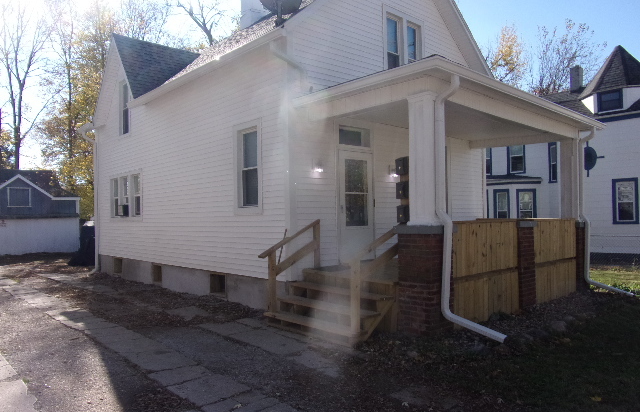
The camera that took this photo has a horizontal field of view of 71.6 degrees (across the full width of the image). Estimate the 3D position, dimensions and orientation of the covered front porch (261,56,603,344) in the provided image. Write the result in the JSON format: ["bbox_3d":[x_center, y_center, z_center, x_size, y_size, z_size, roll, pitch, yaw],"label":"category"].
[{"bbox_3d":[2.579,-0.099,8.195,7.360,3.790,2.750,0,-1,-42],"label":"covered front porch"}]

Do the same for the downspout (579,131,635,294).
[{"bbox_3d":[5.939,0.078,9.299,0.100,3.470,0.950,0,-1,-42],"label":"downspout"}]

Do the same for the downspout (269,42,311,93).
[{"bbox_3d":[-0.467,-2.251,7.242,0.790,0.660,0.130,0,-1,-42],"label":"downspout"}]

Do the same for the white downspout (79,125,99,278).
[{"bbox_3d":[-7.353,-0.172,14.124,0.540,4.640,0.100,0,-1,-42],"label":"white downspout"}]

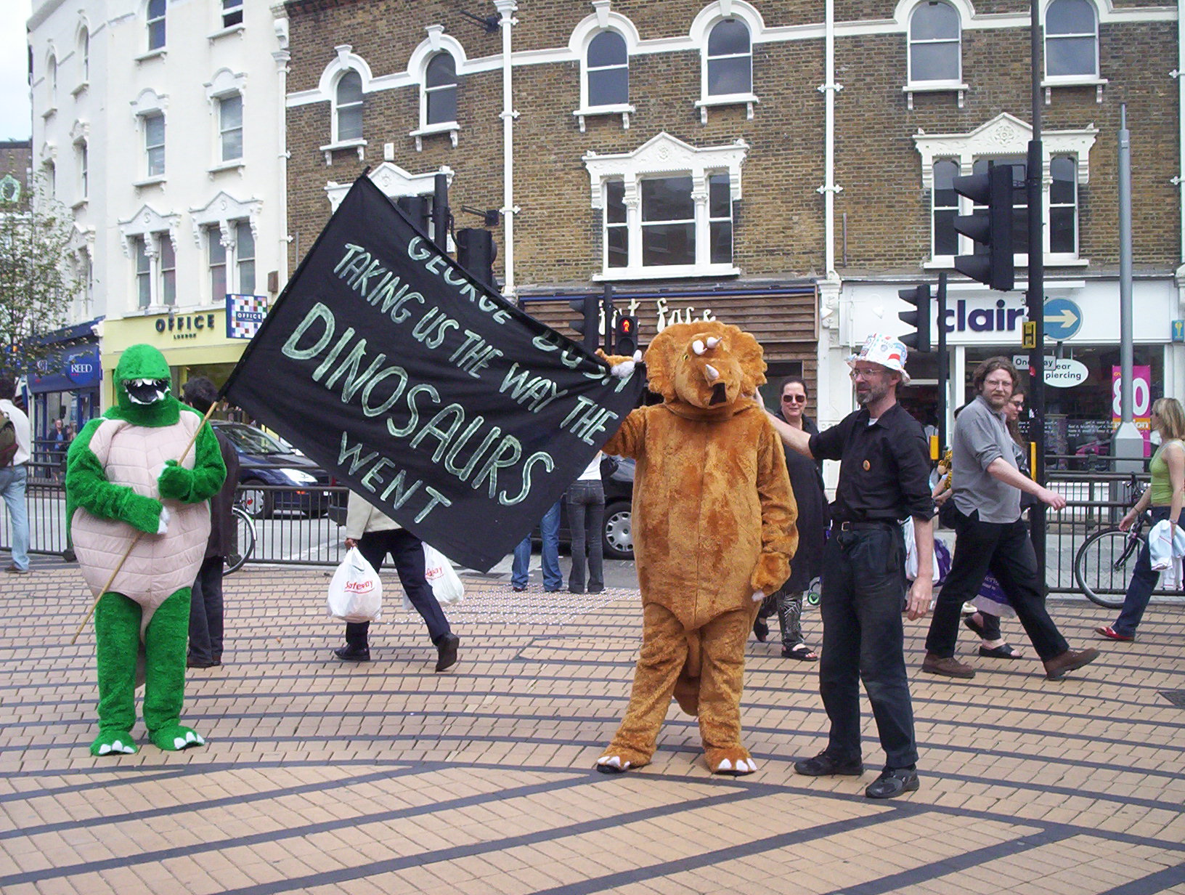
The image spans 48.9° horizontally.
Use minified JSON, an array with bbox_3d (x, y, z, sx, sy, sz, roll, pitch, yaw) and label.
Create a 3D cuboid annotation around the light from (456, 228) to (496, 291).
[{"bbox_3d":[-1.042,-1.629,11.700,0.310,0.660,0.300,0,3,14],"label":"light"}]

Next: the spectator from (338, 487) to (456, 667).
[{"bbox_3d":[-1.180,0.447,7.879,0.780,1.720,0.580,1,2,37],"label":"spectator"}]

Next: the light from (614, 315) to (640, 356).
[{"bbox_3d":[0.520,-1.667,19.800,0.320,0.650,0.300,0,3,7],"label":"light"}]

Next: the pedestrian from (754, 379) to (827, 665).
[{"bbox_3d":[1.228,0.432,8.079,0.550,1.710,0.520,-1,2,-30],"label":"pedestrian"}]

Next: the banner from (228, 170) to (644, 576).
[{"bbox_3d":[-0.698,-0.320,5.600,1.430,1.170,0.140,33,3,2],"label":"banner"}]

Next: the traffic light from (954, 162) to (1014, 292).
[{"bbox_3d":[3.149,-1.772,10.500,0.480,1.020,0.340,0,1,16],"label":"traffic light"}]

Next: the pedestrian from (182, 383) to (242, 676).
[{"bbox_3d":[-2.282,0.430,7.700,0.360,1.700,0.500,2,3,41],"label":"pedestrian"}]

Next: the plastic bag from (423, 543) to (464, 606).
[{"bbox_3d":[-0.963,0.762,8.100,0.340,0.440,0.220,-1,1,-6],"label":"plastic bag"}]

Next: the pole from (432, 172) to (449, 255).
[{"bbox_3d":[-1.405,-0.698,12.254,0.130,3.800,0.130,0,1,16],"label":"pole"}]

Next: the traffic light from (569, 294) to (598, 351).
[{"bbox_3d":[-0.126,-1.829,19.800,0.450,0.970,0.310,0,3,13],"label":"traffic light"}]

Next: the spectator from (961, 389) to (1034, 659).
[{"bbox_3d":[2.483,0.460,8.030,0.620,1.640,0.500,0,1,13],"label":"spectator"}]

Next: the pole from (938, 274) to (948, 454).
[{"bbox_3d":[5.051,-0.776,18.879,0.120,3.540,0.120,0,3,14],"label":"pole"}]

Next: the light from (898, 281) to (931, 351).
[{"bbox_3d":[4.620,-1.860,18.700,0.460,0.990,0.310,0,3,14],"label":"light"}]

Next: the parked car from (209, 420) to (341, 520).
[{"bbox_3d":[-5.770,0.310,19.580,3.780,1.420,1.660,0,3,12],"label":"parked car"}]

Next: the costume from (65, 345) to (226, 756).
[{"bbox_3d":[-2.061,0.449,6.000,0.710,1.810,0.660,-1,3,-25],"label":"costume"}]

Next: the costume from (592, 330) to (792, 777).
[{"bbox_3d":[0.455,0.398,5.740,0.870,1.910,0.680,0,3,3],"label":"costume"}]

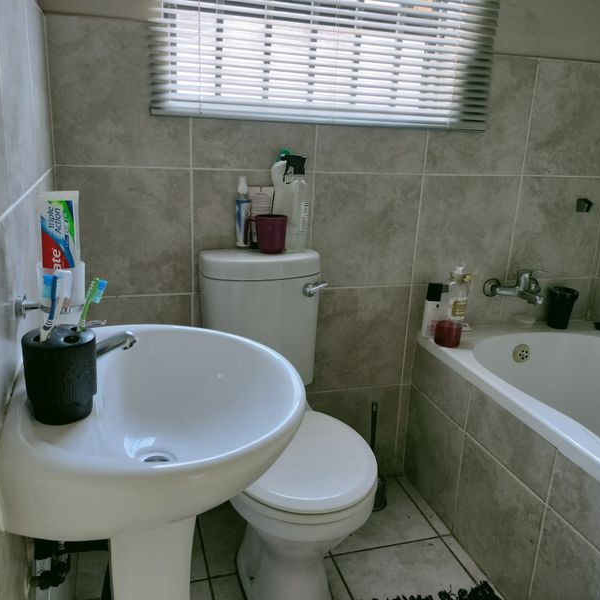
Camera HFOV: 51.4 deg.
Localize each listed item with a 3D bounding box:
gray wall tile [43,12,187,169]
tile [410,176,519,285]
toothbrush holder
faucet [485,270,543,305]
[{"bbox_3d":[-0.443,-0.505,1.566,0.335,0.340,0.012,-3,17,-17],"label":"gray wall tile"},{"bbox_3d":[0.525,-0.220,1.970,0.342,0.340,0.012,-3,17,-17],"label":"tile"},{"bbox_3d":[-0.321,0.100,0.841,0.086,0.105,0.084,-3,18,-18],"label":"toothbrush holder"},{"bbox_3d":[0.738,-0.049,2.018,0.230,0.097,0.157,-3,18,-18],"label":"faucet"}]

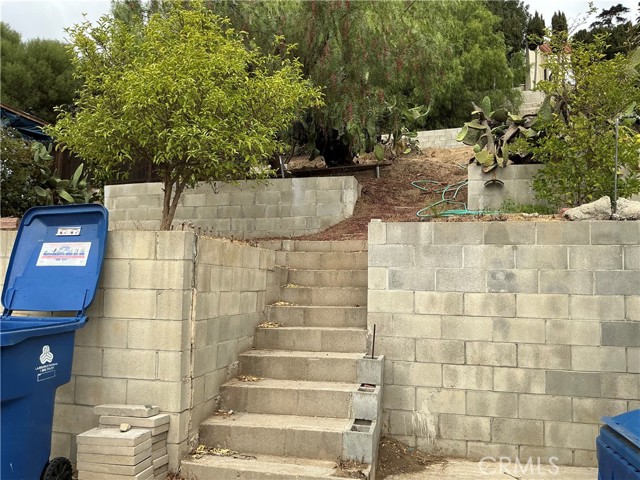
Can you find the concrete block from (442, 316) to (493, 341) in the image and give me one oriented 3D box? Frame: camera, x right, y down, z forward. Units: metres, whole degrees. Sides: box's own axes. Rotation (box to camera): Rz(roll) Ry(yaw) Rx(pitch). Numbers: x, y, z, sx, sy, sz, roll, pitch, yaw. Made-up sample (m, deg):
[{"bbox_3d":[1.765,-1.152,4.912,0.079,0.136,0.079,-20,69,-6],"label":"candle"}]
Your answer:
[{"bbox_3d":[1.263,0.749,4.445,0.395,0.193,0.190,0,-3,14],"label":"concrete block"}]

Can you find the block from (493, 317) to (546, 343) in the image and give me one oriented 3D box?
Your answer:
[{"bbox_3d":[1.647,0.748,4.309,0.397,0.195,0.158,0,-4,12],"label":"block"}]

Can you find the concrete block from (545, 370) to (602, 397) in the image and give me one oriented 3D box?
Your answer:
[{"bbox_3d":[2.033,1.143,4.203,0.395,0.195,0.195,0,-3,11],"label":"concrete block"}]

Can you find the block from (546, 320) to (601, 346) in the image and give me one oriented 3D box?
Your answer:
[{"bbox_3d":[2.059,0.755,4.250,0.405,0.197,0.170,0,-6,11],"label":"block"}]

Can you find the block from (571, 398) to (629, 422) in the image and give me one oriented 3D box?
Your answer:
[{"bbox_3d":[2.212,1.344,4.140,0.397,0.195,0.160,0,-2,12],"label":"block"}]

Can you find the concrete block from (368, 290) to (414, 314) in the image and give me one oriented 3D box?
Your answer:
[{"bbox_3d":[0.648,0.550,4.606,0.395,0.193,0.190,0,-3,14],"label":"concrete block"}]

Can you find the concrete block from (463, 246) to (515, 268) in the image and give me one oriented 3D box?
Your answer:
[{"bbox_3d":[1.442,0.143,4.427,0.395,0.193,0.175,0,-3,14],"label":"concrete block"}]

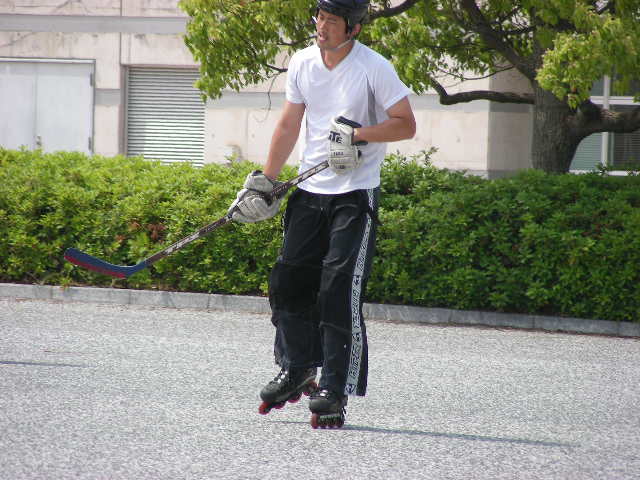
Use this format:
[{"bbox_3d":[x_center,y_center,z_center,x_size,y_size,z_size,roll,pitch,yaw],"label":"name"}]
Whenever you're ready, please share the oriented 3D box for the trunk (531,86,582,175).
[{"bbox_3d":[1.475,-0.310,44.000,0.310,1.320,0.290,1,2,0],"label":"trunk"}]

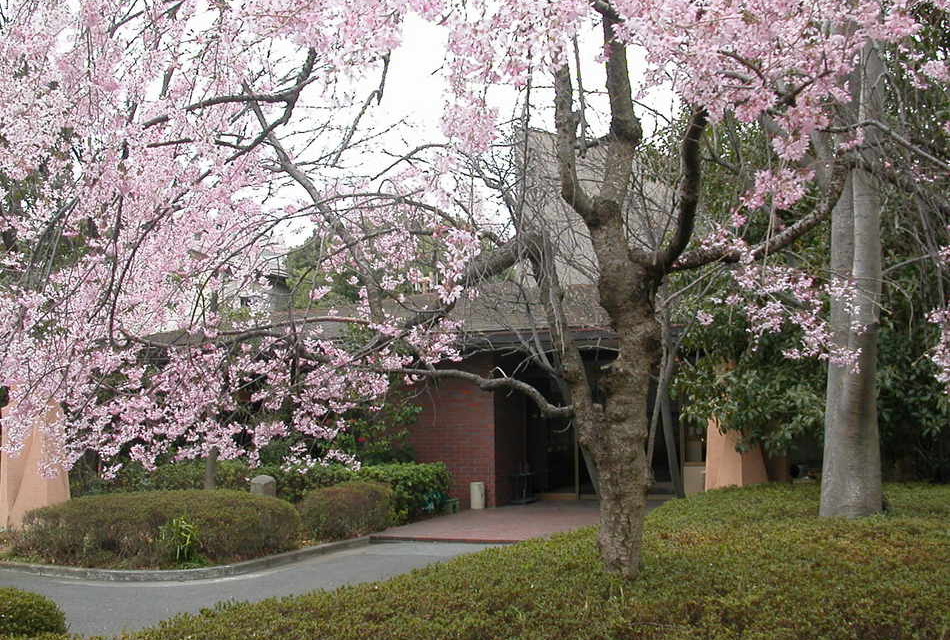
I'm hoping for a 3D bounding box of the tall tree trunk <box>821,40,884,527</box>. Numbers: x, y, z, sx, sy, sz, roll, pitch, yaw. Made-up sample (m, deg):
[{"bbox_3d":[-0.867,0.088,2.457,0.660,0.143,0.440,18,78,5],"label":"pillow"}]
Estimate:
[{"bbox_3d":[4.152,-0.471,11.178,0.660,5.264,0.620,0,-5,0],"label":"tall tree trunk"}]

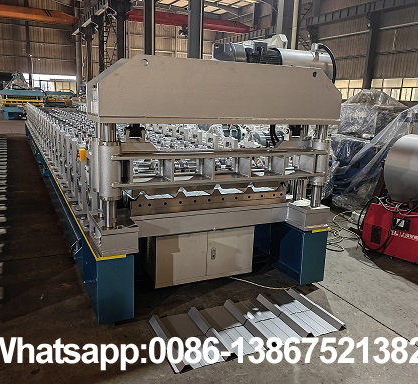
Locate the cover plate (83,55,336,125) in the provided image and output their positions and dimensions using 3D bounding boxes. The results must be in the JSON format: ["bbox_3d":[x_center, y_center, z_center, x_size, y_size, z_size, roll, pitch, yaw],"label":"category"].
[{"bbox_3d":[0.093,-0.620,2.536,1.642,0.362,0.379,-4,14,-26],"label":"cover plate"}]

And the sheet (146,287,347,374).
[{"bbox_3d":[0.226,0.772,2.362,1.074,0.042,0.511,-4,14,-26],"label":"sheet"}]

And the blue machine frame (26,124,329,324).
[{"bbox_3d":[-2.275,-0.666,7.439,1.670,0.401,11.022,-4,14,-26],"label":"blue machine frame"}]

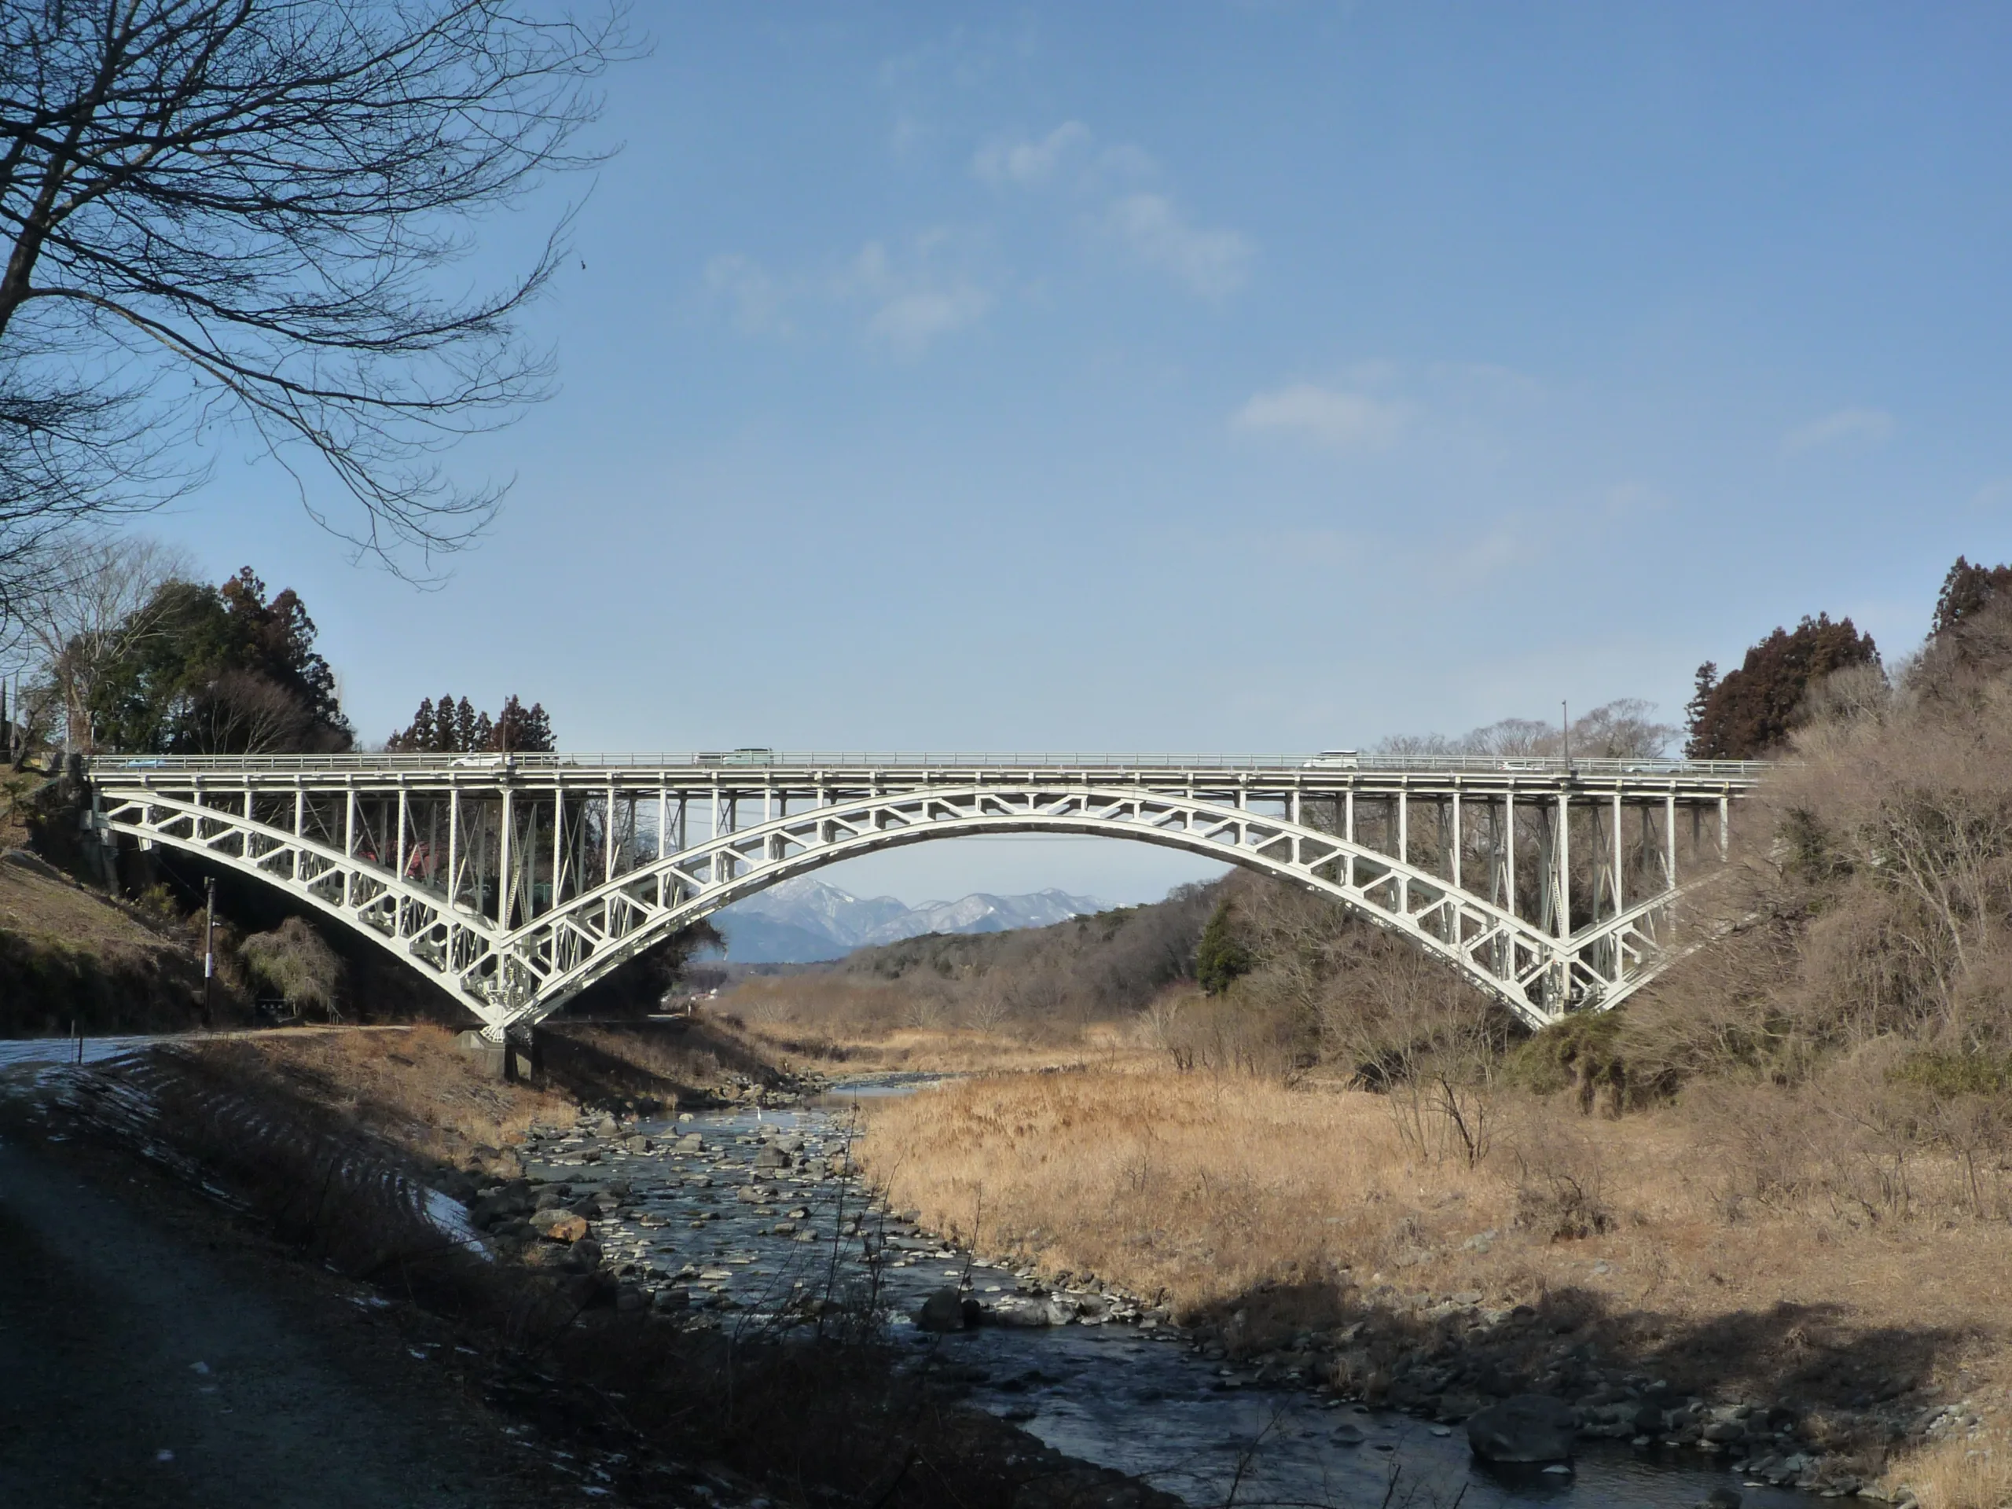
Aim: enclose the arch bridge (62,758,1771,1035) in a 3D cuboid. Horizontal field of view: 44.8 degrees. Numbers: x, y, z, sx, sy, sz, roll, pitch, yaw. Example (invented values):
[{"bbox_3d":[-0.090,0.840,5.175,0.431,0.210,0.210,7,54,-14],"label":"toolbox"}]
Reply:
[{"bbox_3d":[1.786,10.080,167.011,128.510,19.376,9.357,0,-6,2],"label":"arch bridge"}]

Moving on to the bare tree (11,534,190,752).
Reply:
[{"bbox_3d":[-66.471,-7.534,180.000,13.500,17.500,13.000,0,-6,2],"label":"bare tree"}]

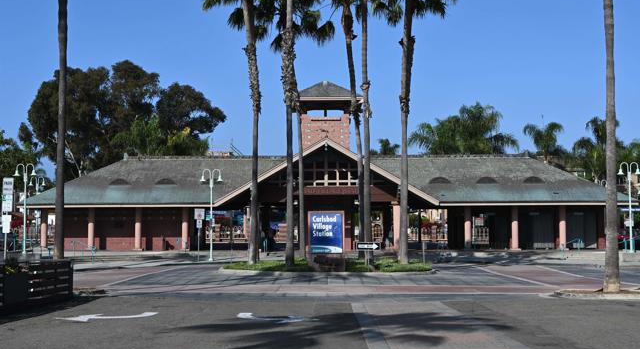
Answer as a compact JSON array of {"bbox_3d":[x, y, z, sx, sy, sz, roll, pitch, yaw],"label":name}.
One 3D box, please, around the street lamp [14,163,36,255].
[{"bbox_3d":[-16.899,2.014,48.977,1.280,5.250,0.380,0,-4,0],"label":"street lamp"}]

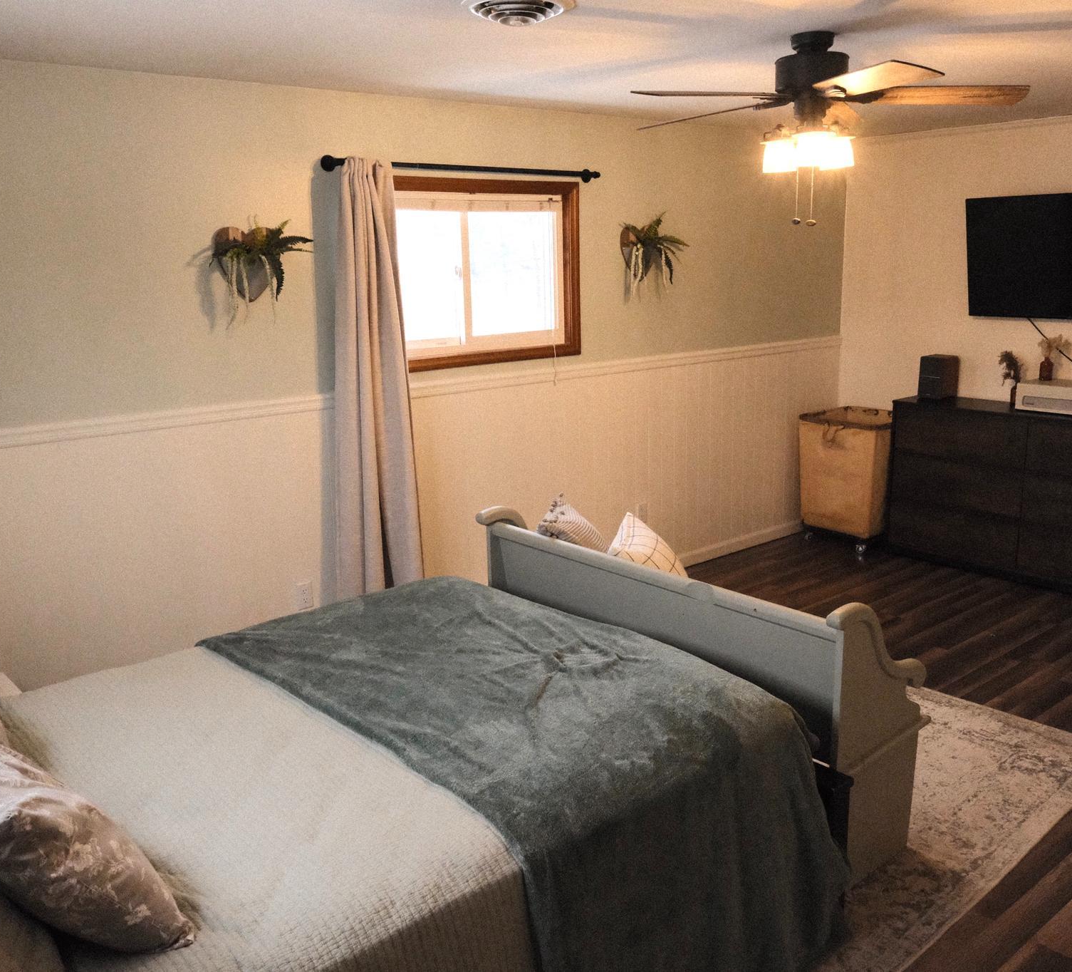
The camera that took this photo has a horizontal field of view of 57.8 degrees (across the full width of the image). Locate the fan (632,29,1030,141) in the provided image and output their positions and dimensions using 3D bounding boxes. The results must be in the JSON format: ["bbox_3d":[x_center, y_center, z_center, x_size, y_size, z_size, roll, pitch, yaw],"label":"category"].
[{"bbox_3d":[0.900,-1.260,3.188,1.280,0.400,1.280,-12,17,-39],"label":"fan"}]

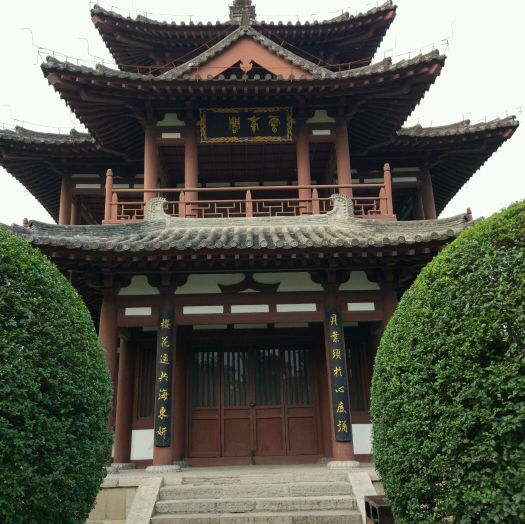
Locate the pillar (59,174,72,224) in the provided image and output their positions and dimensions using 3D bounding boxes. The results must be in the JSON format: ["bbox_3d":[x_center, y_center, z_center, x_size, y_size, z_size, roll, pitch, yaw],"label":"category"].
[{"bbox_3d":[-5.561,-1.229,15.843,0.280,2.712,0.280,-1,-16,-1],"label":"pillar"}]

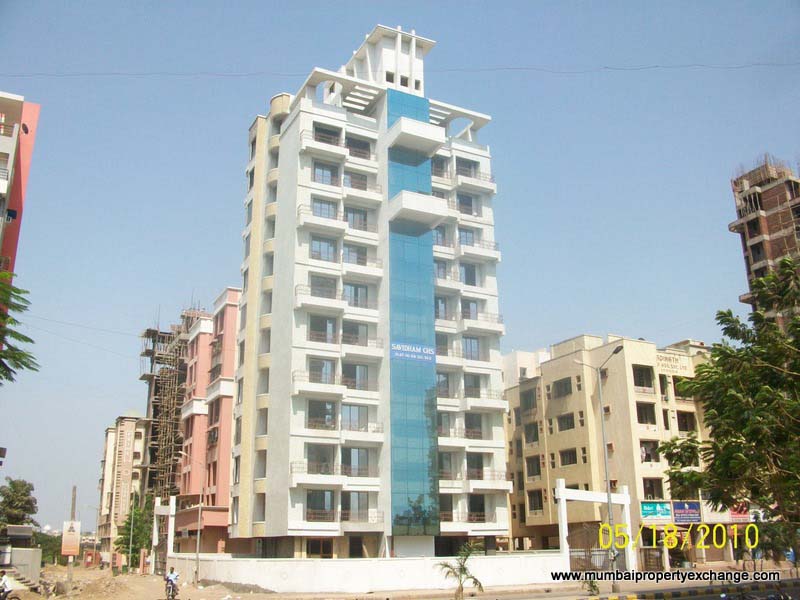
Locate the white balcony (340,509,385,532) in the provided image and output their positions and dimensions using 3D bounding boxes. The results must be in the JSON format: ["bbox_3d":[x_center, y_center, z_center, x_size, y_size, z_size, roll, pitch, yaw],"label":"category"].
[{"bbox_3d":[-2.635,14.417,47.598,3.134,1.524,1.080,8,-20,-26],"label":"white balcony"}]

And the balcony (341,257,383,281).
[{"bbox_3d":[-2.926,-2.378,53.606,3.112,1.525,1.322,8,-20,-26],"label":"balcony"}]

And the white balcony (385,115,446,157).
[{"bbox_3d":[1.259,-12.187,55.287,3.590,1.383,2.337,8,-20,-26],"label":"white balcony"}]

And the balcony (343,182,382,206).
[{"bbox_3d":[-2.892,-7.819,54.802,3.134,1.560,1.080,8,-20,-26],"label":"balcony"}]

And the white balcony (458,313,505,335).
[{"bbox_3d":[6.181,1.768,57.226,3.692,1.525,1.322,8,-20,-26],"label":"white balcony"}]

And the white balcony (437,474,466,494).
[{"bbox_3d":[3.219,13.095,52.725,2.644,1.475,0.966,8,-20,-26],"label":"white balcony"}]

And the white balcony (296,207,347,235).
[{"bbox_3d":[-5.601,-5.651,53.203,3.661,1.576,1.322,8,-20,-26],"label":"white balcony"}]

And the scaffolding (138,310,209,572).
[{"bbox_3d":[-30.274,17.775,96.951,8.300,32.000,7.500,8,-20,-26],"label":"scaffolding"}]

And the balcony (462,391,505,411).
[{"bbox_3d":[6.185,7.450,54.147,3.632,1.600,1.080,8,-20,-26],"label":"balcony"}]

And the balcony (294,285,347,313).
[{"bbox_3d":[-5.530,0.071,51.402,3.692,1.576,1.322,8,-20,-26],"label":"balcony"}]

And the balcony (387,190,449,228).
[{"bbox_3d":[1.361,-6.520,54.051,3.834,1.373,2.227,8,-20,-26],"label":"balcony"}]

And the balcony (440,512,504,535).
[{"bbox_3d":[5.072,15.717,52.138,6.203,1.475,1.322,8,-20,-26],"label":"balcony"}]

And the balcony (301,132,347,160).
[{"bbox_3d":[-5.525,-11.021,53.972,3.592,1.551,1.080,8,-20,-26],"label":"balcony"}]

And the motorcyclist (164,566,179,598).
[{"bbox_3d":[-12.094,14.972,39.192,0.780,1.570,1.750,0,-18,-3],"label":"motorcyclist"}]

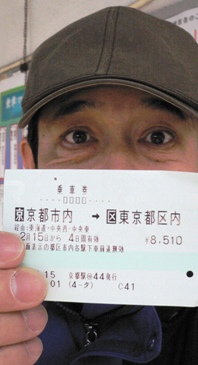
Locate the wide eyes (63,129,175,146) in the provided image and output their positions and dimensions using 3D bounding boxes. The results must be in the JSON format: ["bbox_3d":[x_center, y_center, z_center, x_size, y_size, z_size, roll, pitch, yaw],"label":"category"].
[{"bbox_3d":[0.016,-0.036,0.390,0.089,0.015,0.020,0,0,2],"label":"wide eyes"}]

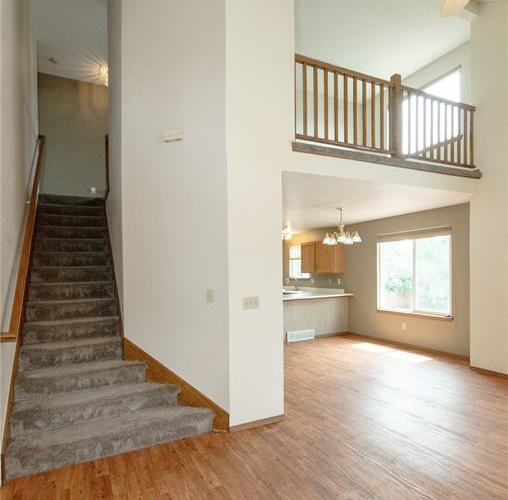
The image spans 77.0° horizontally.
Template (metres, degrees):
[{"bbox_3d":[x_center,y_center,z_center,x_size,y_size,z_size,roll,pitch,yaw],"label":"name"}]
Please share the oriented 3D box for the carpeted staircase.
[{"bbox_3d":[-1.920,0.380,4.130,1.500,2.740,3.380,1,-3,-29],"label":"carpeted staircase"}]

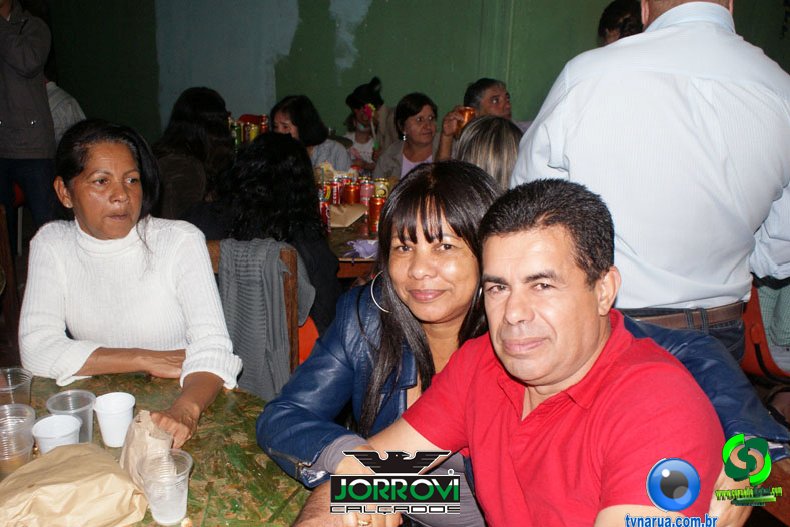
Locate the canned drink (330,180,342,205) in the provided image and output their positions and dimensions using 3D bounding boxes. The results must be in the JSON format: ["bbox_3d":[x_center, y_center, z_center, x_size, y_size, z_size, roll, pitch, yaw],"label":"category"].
[{"bbox_3d":[-0.272,-0.325,3.363,0.066,0.122,0.066,4,16,0],"label":"canned drink"}]

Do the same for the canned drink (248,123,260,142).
[{"bbox_3d":[-0.825,-0.750,4.260,0.066,0.122,0.066,4,16,0],"label":"canned drink"}]

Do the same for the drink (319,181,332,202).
[{"bbox_3d":[-0.317,-0.302,3.270,0.066,0.122,0.066,1,13,0],"label":"drink"}]

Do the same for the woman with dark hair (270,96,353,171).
[{"bbox_3d":[-0.427,-0.204,3.669,0.500,1.270,0.680,8,15,29],"label":"woman with dark hair"}]

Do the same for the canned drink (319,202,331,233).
[{"bbox_3d":[-0.280,-0.186,2.800,0.066,0.122,0.066,1,13,0],"label":"canned drink"}]

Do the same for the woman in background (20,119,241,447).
[{"bbox_3d":[-0.583,0.353,1.593,0.500,1.280,0.660,2,16,-7],"label":"woman in background"}]

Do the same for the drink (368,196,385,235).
[{"bbox_3d":[-0.067,-0.207,2.890,0.066,0.122,0.066,1,13,0],"label":"drink"}]

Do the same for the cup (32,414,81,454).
[{"bbox_3d":[-0.571,0.313,1.233,0.070,0.080,0.070,3,16,-1],"label":"cup"}]

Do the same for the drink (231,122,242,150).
[{"bbox_3d":[-0.927,-0.750,4.237,0.066,0.122,0.066,4,16,0],"label":"drink"}]

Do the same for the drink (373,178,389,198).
[{"bbox_3d":[-0.065,-0.339,3.455,0.066,0.122,0.066,4,16,0],"label":"drink"}]

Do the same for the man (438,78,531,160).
[{"bbox_3d":[0.422,-0.183,3.565,0.550,1.320,0.700,0,17,-11],"label":"man"}]

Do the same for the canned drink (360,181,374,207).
[{"bbox_3d":[-0.128,-0.324,3.390,0.066,0.122,0.066,1,13,0],"label":"canned drink"}]

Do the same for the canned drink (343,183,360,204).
[{"bbox_3d":[-0.191,-0.299,3.250,0.066,0.122,0.066,1,13,0],"label":"canned drink"}]

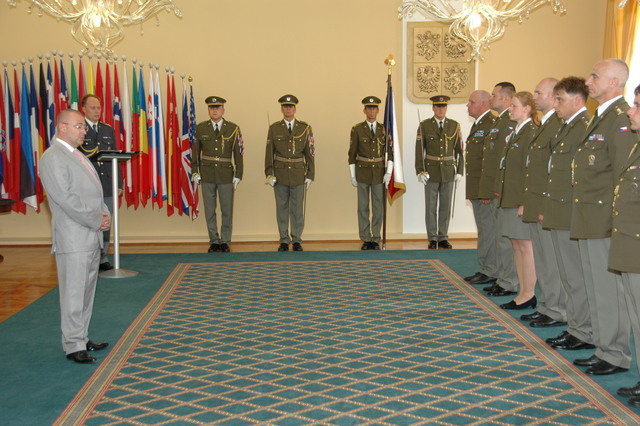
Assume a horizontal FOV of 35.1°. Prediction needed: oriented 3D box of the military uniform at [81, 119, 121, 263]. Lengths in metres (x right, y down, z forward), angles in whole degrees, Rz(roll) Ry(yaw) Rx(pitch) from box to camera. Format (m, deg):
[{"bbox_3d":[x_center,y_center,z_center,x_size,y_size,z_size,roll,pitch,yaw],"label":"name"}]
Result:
[{"bbox_3d":[-2.343,-0.204,10.836,0.520,1.564,0.340,-3,5,-26],"label":"military uniform"}]

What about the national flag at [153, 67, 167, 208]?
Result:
[{"bbox_3d":[-2.011,-0.931,12.748,0.183,1.800,0.200,-1,5,-2],"label":"national flag"}]

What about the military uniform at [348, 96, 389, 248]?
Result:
[{"bbox_3d":[0.620,-0.487,12.553,0.540,1.902,0.360,-1,4,-2],"label":"military uniform"}]

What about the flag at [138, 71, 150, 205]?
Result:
[{"bbox_3d":[-2.204,-0.956,12.738,0.145,1.773,0.200,-1,5,-2],"label":"flag"}]

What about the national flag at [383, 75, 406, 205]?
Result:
[{"bbox_3d":[0.918,-0.896,12.484,0.310,1.611,0.200,-1,4,-2],"label":"national flag"}]

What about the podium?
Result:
[{"bbox_3d":[-2.068,0.013,10.343,0.480,1.300,0.420,-2,4,-17],"label":"podium"}]

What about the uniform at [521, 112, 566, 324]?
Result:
[{"bbox_3d":[1.667,0.034,7.507,0.340,1.579,0.520,-1,5,-8],"label":"uniform"}]

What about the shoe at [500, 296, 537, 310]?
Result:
[{"bbox_3d":[1.599,0.723,8.148,0.275,0.105,0.095,-1,5,-4],"label":"shoe"}]

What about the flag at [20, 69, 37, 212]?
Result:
[{"bbox_3d":[-3.641,-0.952,12.683,0.219,1.816,0.220,-1,5,-2],"label":"flag"}]

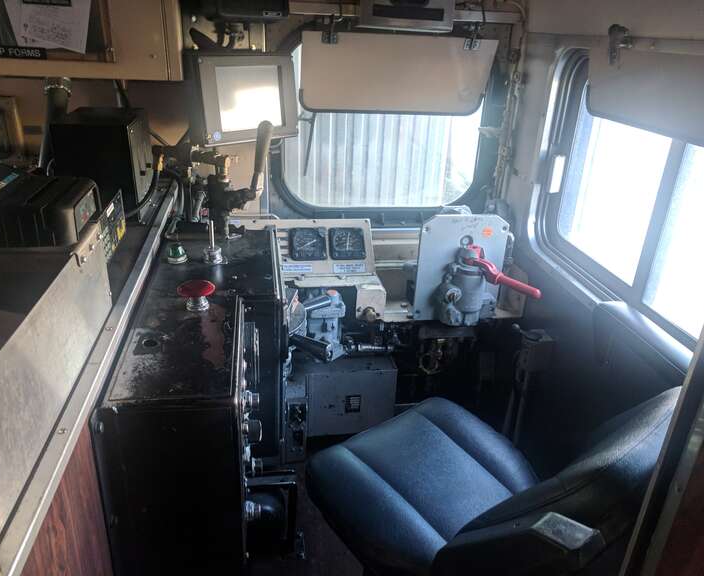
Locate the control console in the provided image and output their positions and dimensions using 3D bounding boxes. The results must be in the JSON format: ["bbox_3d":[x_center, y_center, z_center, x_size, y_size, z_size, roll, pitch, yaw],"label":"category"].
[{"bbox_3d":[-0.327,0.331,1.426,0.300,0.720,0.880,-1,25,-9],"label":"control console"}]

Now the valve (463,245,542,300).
[{"bbox_3d":[0.448,-0.051,1.719,0.048,0.055,0.265,-19,45,-39],"label":"valve"}]

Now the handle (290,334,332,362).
[{"bbox_3d":[-0.118,0.171,1.660,0.130,0.040,0.040,28,33,23],"label":"handle"}]

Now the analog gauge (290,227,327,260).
[{"bbox_3d":[-0.135,-0.134,1.797,0.109,0.030,0.107,-1,69,-9],"label":"analog gauge"}]

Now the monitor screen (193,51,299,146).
[{"bbox_3d":[-0.316,-0.555,1.694,0.318,0.238,0.070,-19,26,-39],"label":"monitor screen"}]

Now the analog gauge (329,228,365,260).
[{"bbox_3d":[-0.015,-0.135,1.817,0.109,0.030,0.107,-1,69,-9],"label":"analog gauge"}]

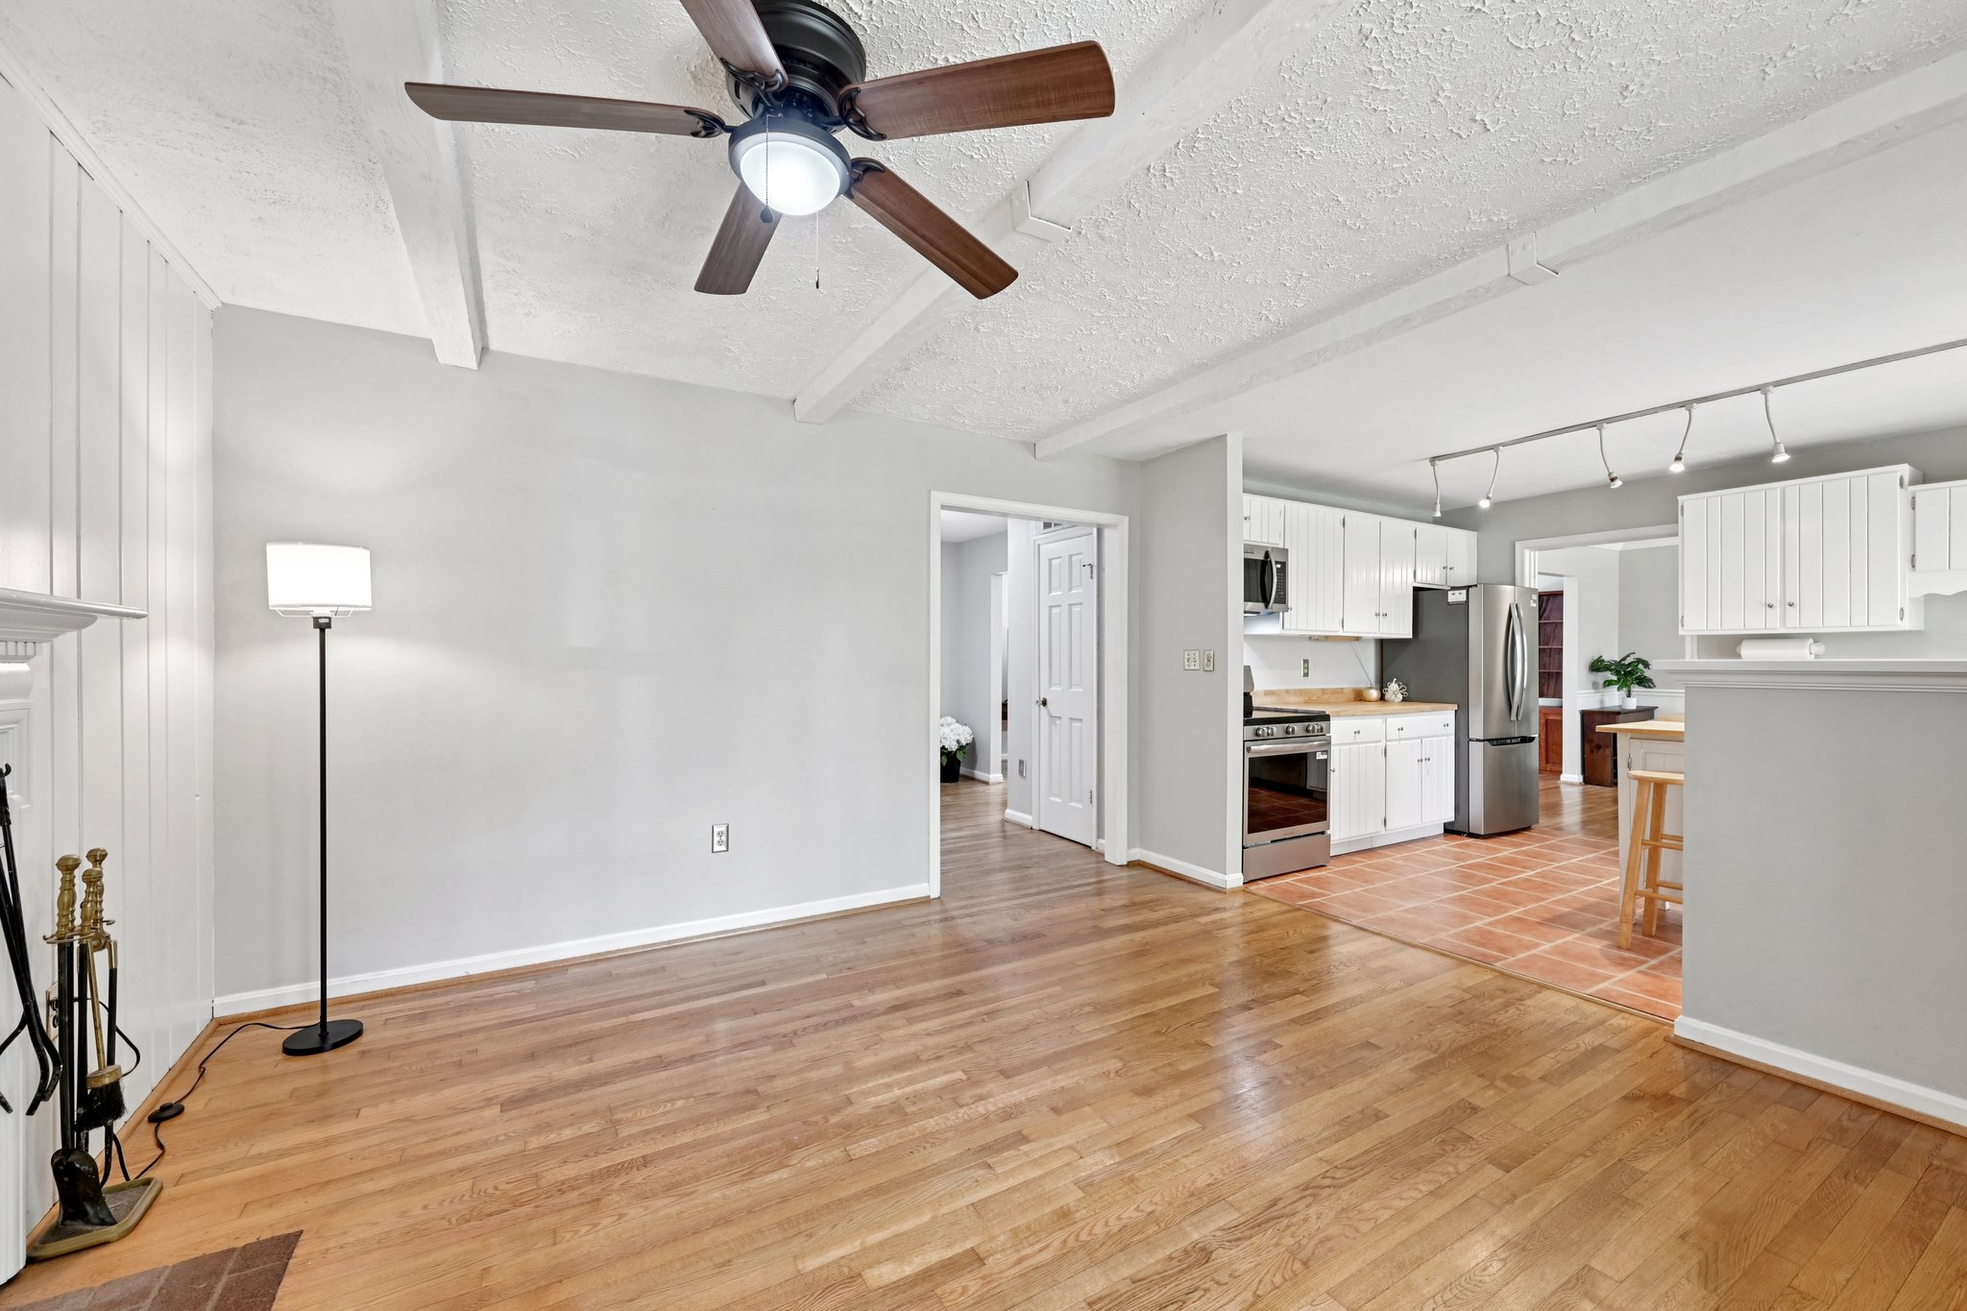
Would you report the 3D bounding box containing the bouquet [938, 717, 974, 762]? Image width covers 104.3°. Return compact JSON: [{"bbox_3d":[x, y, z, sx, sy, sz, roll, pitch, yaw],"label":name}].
[{"bbox_3d":[-0.372,0.863,7.880,0.500,0.470,0.480,0,-1,0],"label":"bouquet"}]

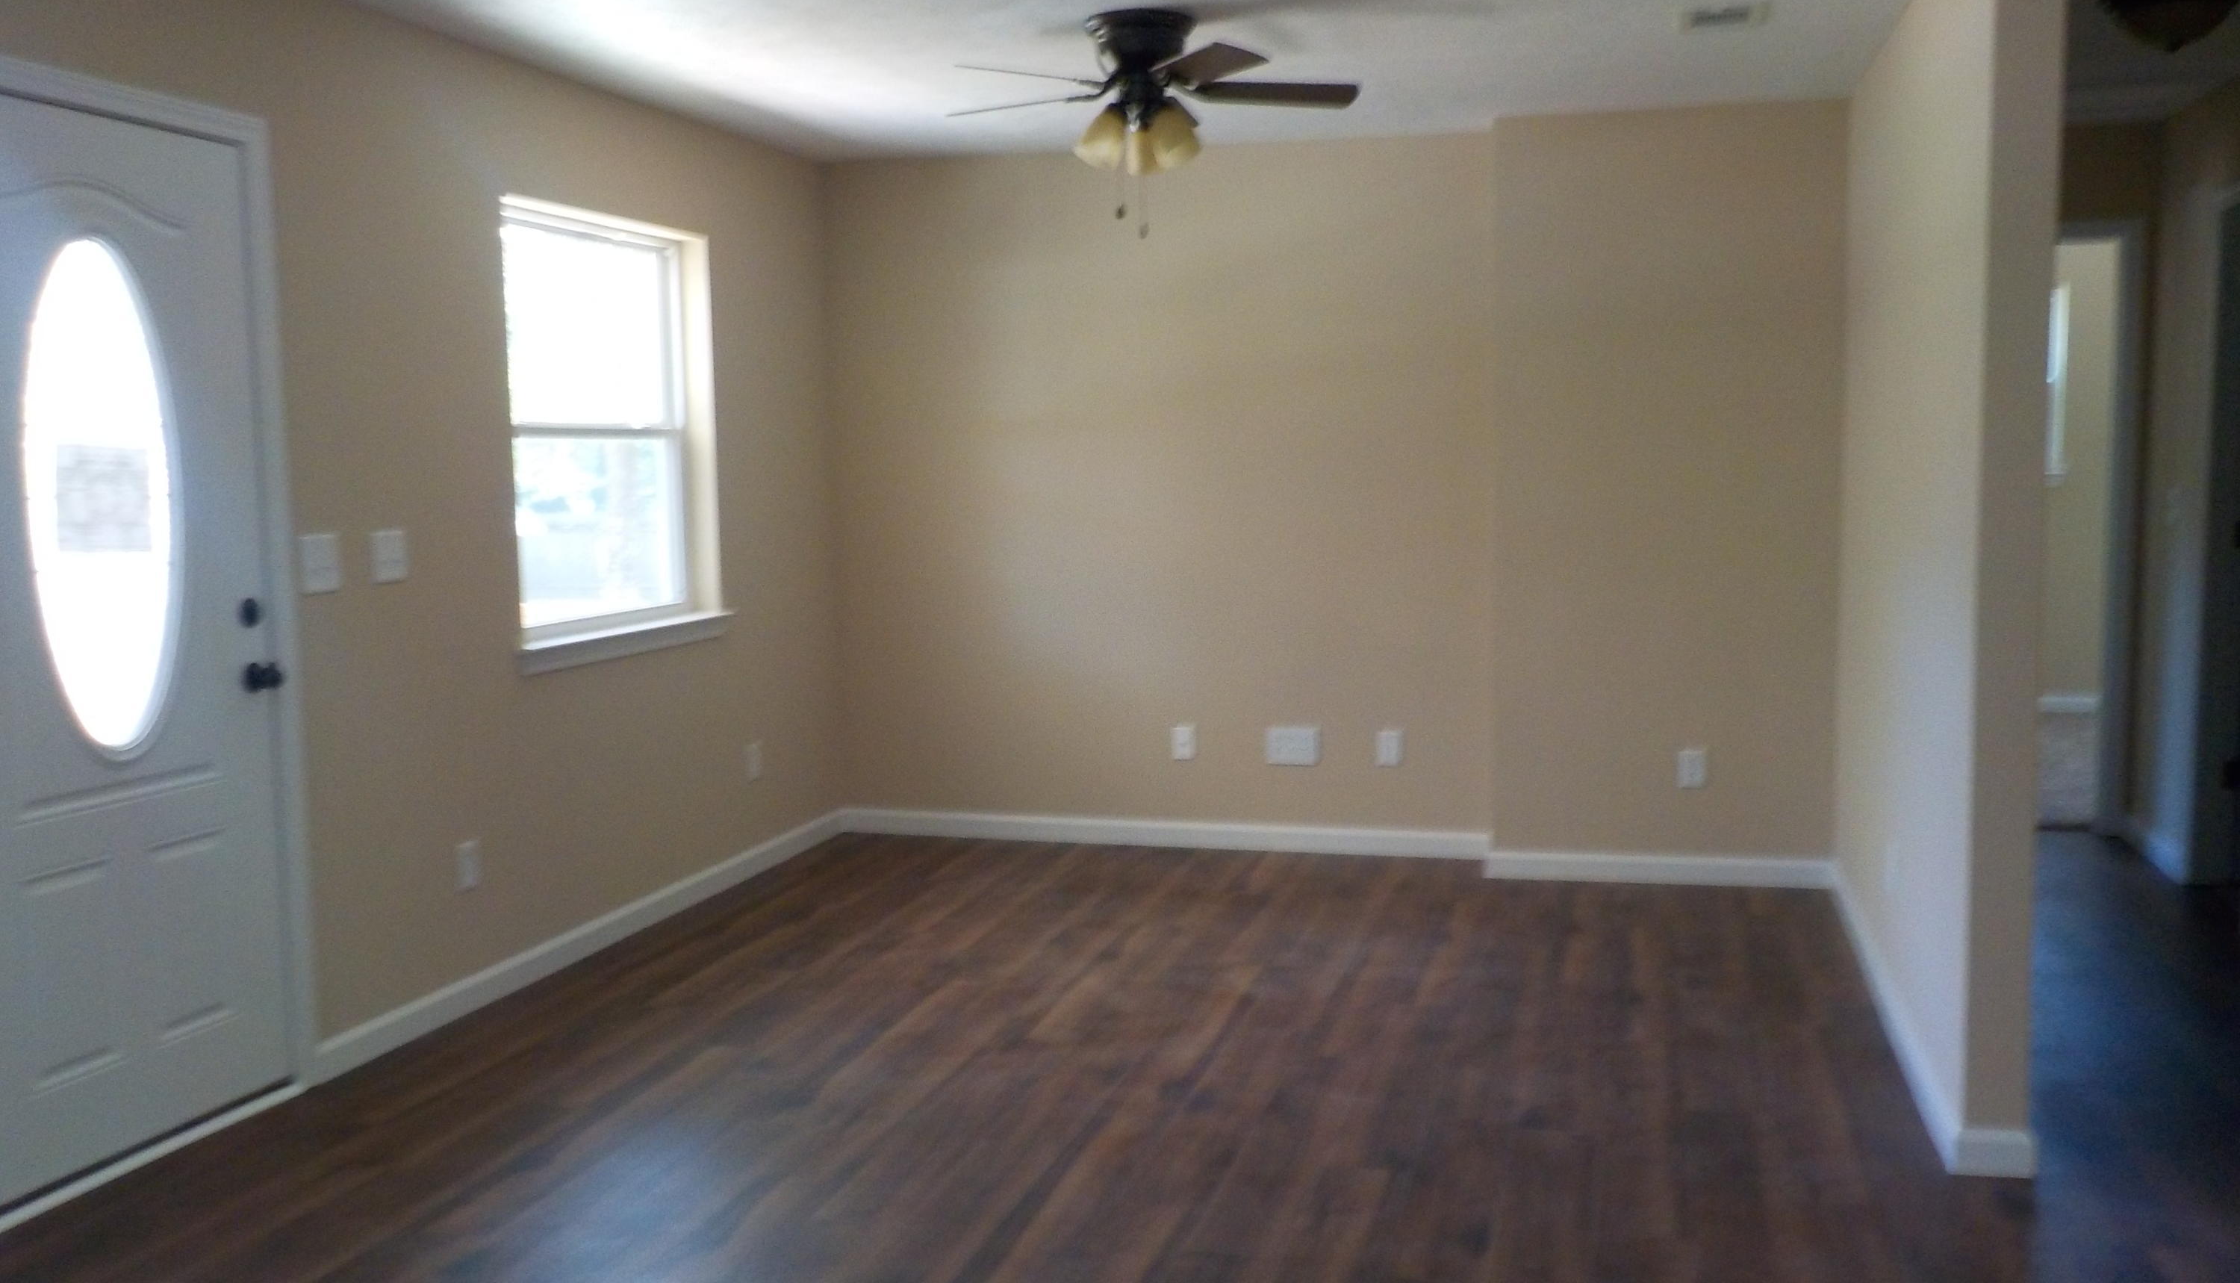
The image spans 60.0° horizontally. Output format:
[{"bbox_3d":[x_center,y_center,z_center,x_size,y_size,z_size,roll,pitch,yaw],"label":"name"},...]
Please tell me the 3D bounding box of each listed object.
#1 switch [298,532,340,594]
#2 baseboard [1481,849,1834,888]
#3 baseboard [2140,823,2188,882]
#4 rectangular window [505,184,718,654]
[{"bbox_3d":[-1.796,-0.173,4.366,0.012,0.124,0.122,1,6,15],"label":"switch"},{"bbox_3d":[1.712,0.730,6.198,1.065,0.084,0.018,1,6,15],"label":"baseboard"},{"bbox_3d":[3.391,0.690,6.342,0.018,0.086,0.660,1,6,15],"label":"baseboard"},{"bbox_3d":[-1.496,-0.604,5.657,0.120,1.235,1.150,1,6,15],"label":"rectangular window"}]

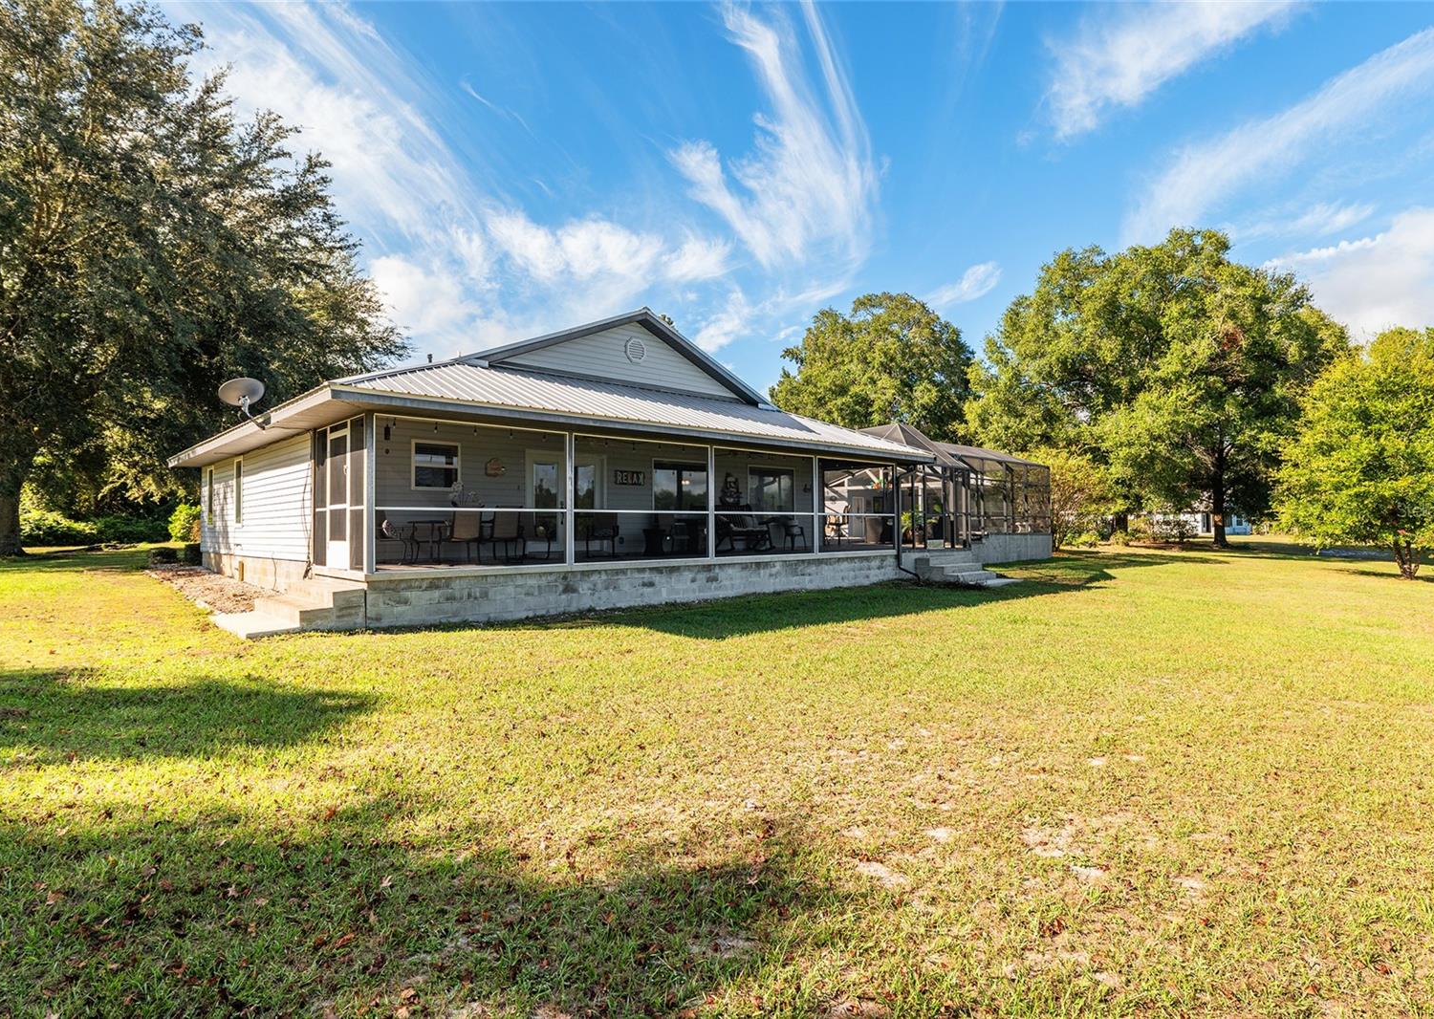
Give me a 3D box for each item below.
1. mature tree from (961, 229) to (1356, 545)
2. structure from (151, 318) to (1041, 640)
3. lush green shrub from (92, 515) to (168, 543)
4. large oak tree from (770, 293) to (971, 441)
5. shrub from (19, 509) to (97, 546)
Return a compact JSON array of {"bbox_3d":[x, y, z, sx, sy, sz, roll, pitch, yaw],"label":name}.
[{"bbox_3d":[26.083,-7.219,43.000,20.300,18.900,19.000,-1,-2,31],"label":"mature tree"},{"bbox_3d":[-0.450,-1.215,23.343,26.159,6.464,14.291,1,-2,-44],"label":"structure"},{"bbox_3d":[-30.099,1.010,37.000,3.300,1.420,2.600,1,-2,-39],"label":"lush green shrub"},{"bbox_3d":[10.799,-6.264,50.000,15.500,17.575,15.500,-1,-1,13],"label":"large oak tree"},{"bbox_3d":[-31.034,0.830,34.000,3.100,1.780,2.600,1,-2,-42],"label":"shrub"}]

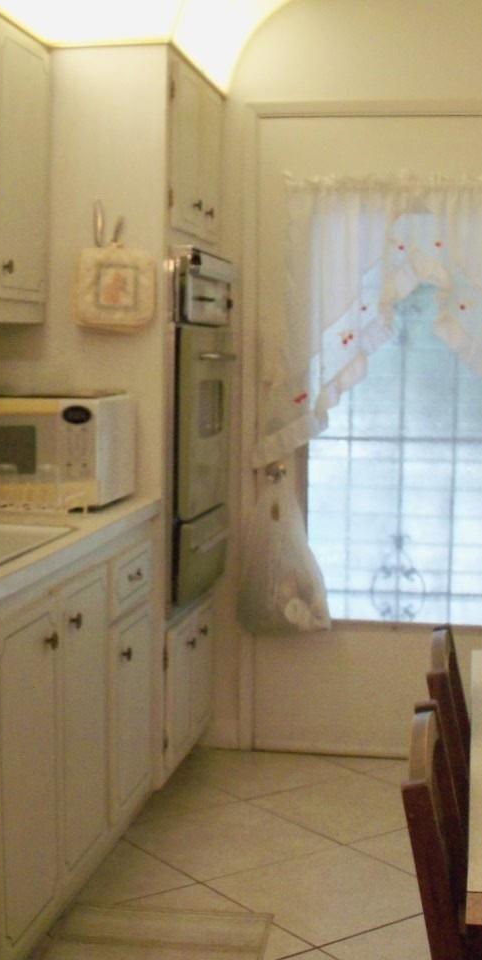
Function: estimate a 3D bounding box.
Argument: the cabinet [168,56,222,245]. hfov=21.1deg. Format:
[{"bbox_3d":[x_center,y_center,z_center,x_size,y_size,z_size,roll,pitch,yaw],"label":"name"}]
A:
[{"bbox_3d":[-0.420,-0.947,3.803,0.605,0.470,0.715,2,6,11],"label":"cabinet"}]

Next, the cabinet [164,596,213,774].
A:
[{"bbox_3d":[-0.439,0.581,3.947,0.605,0.450,0.695,2,6,11],"label":"cabinet"}]

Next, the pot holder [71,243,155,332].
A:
[{"bbox_3d":[-0.341,-0.505,3.433,0.219,0.217,0.045,2,6,11],"label":"pot holder"}]

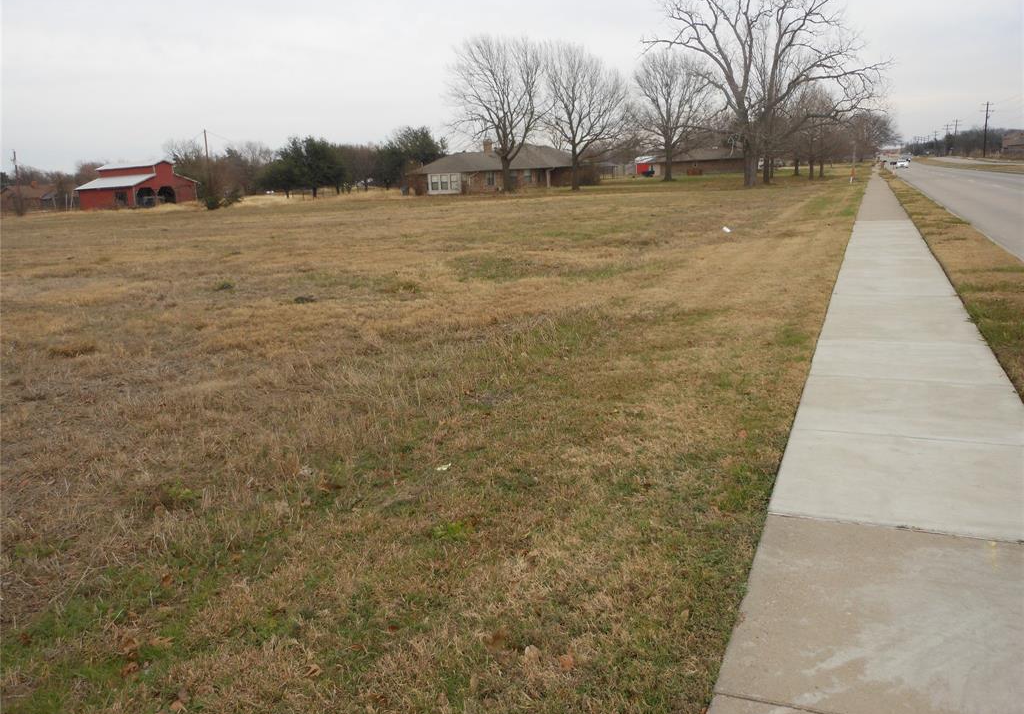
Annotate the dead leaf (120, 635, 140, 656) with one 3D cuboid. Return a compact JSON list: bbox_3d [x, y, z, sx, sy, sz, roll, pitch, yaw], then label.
[{"bbox_3d":[-1.419,1.073,3.081,0.070,0.045,0.070,-3,12,0],"label":"dead leaf"}]

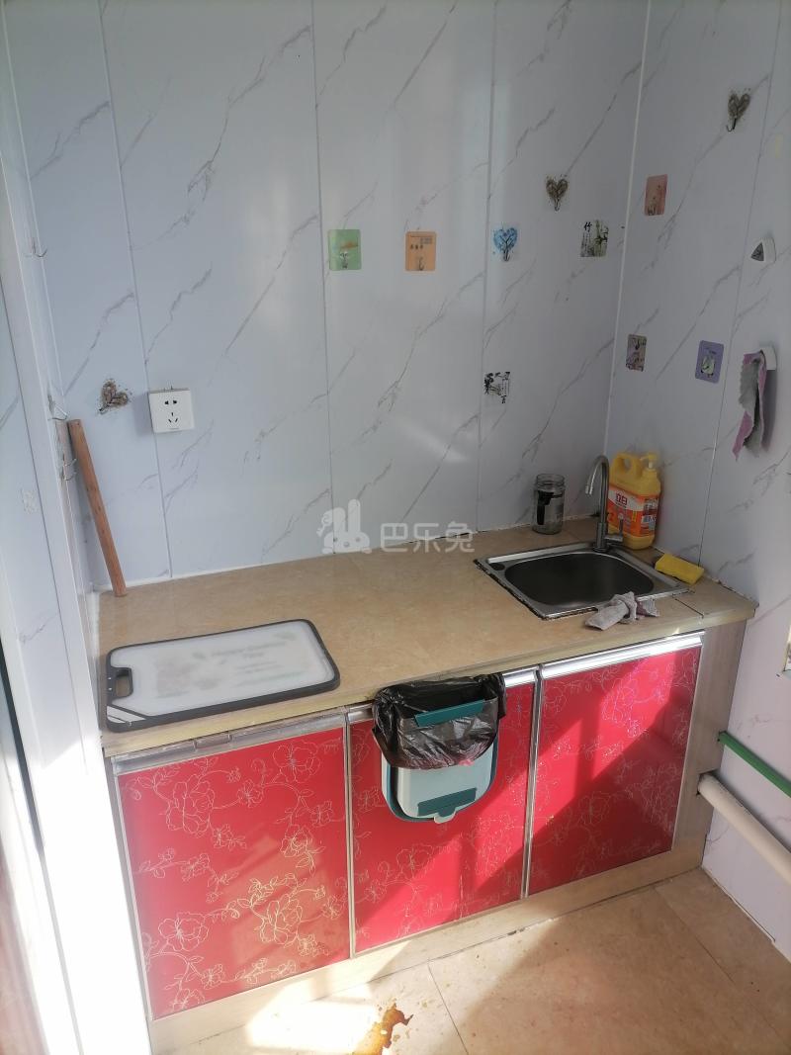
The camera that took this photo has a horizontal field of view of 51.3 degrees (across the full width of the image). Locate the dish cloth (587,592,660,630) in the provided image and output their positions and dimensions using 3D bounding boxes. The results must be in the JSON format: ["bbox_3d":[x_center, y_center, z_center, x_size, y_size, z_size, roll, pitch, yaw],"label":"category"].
[{"bbox_3d":[0.467,0.168,1.726,0.170,0.036,0.088,-8,23,-19],"label":"dish cloth"}]

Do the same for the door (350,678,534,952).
[{"bbox_3d":[0.098,0.596,1.701,0.400,0.592,0.020,-8,23,-19],"label":"door"}]

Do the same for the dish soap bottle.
[{"bbox_3d":[0.600,-0.083,2.080,0.066,0.245,0.135,-12,24,-27],"label":"dish soap bottle"}]

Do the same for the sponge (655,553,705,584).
[{"bbox_3d":[0.659,0.096,1.914,0.058,0.025,0.106,-14,25,-31],"label":"sponge"}]

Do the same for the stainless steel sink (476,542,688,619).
[{"bbox_3d":[0.429,0.183,1.944,0.378,0.160,0.326,-8,23,-19],"label":"stainless steel sink"}]

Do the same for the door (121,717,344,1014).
[{"bbox_3d":[-0.287,0.651,1.566,0.405,0.592,0.020,-8,23,-19],"label":"door"}]

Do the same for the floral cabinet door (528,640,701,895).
[{"bbox_3d":[0.480,0.542,1.835,0.405,0.592,0.020,-8,23,-19],"label":"floral cabinet door"}]

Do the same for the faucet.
[{"bbox_3d":[0.499,-0.043,1.954,0.065,0.255,0.150,11,24,27],"label":"faucet"}]

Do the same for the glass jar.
[{"bbox_3d":[0.405,-0.062,2.168,0.077,0.143,0.077,0,21,0],"label":"glass jar"}]

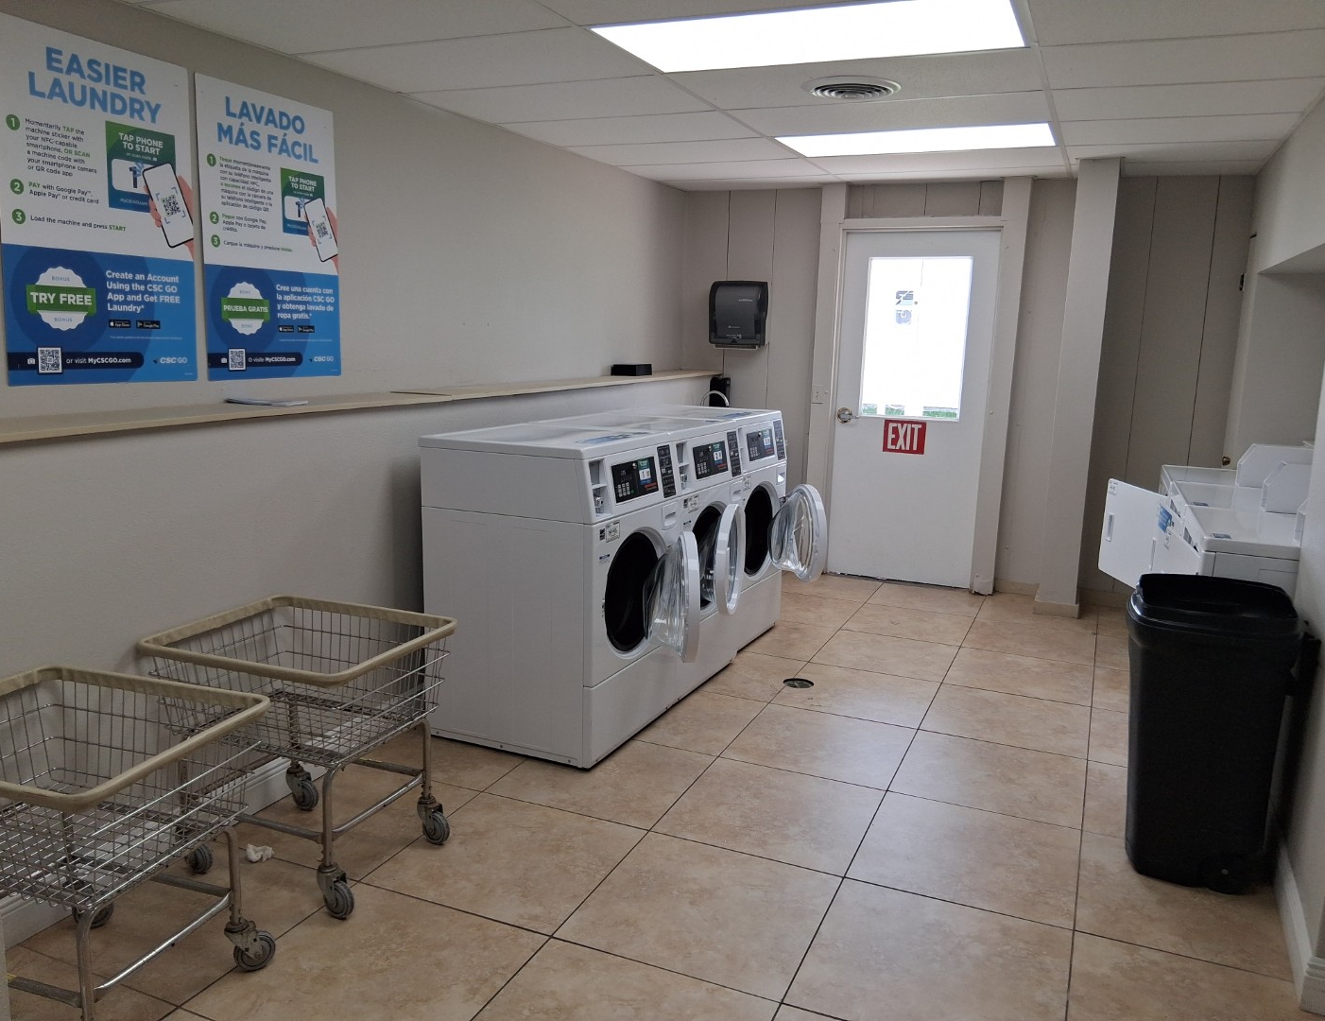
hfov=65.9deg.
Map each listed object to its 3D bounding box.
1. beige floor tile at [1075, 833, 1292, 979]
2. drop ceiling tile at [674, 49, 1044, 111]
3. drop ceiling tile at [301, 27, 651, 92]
[{"bbox_3d":[1.417,1.082,2.846,0.479,0.010,0.603,6,11,23],"label":"beige floor tile"},{"bbox_3d":[0.679,-1.510,3.582,1.209,0.016,0.600,6,11,23],"label":"drop ceiling tile"},{"bbox_3d":[-0.615,-1.522,3.478,1.064,0.016,0.600,6,11,23],"label":"drop ceiling tile"}]

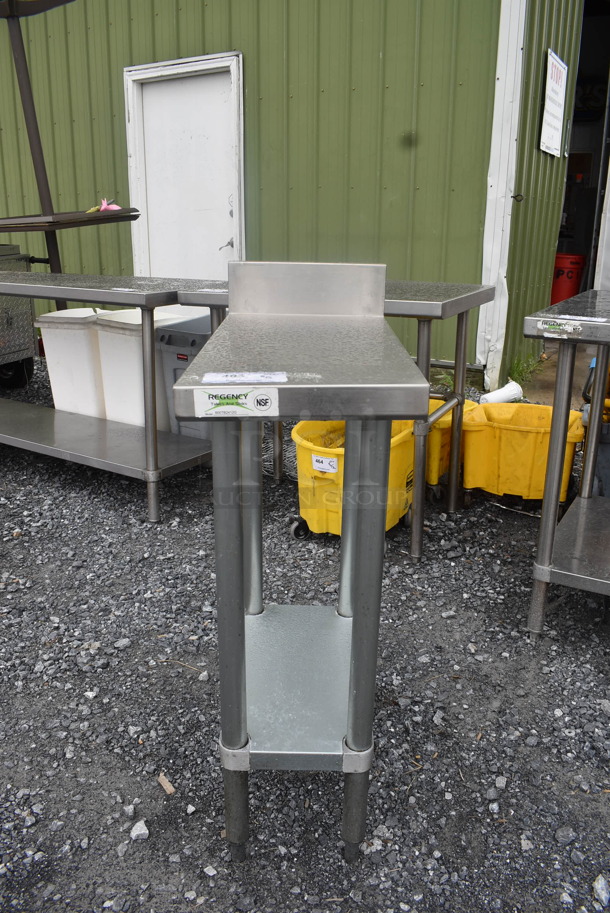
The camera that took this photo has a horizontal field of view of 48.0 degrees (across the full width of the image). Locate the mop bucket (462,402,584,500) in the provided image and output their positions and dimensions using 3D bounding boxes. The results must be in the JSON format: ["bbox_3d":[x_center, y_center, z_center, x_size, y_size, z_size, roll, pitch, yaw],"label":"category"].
[{"bbox_3d":[0.832,0.016,2.659,0.430,0.350,0.370,7,21,17],"label":"mop bucket"}]

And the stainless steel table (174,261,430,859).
[{"bbox_3d":[-0.004,0.167,1.227,0.305,0.950,0.600,1,20,0],"label":"stainless steel table"}]

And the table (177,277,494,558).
[{"bbox_3d":[0.127,-0.175,2.522,0.932,0.861,0.612,9,21,27],"label":"table"}]

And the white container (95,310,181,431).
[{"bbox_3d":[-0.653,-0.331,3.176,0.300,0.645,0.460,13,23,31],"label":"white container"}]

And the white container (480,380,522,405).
[{"bbox_3d":[1.190,-0.370,4.169,0.260,0.118,0.118,-17,26,-27],"label":"white container"}]

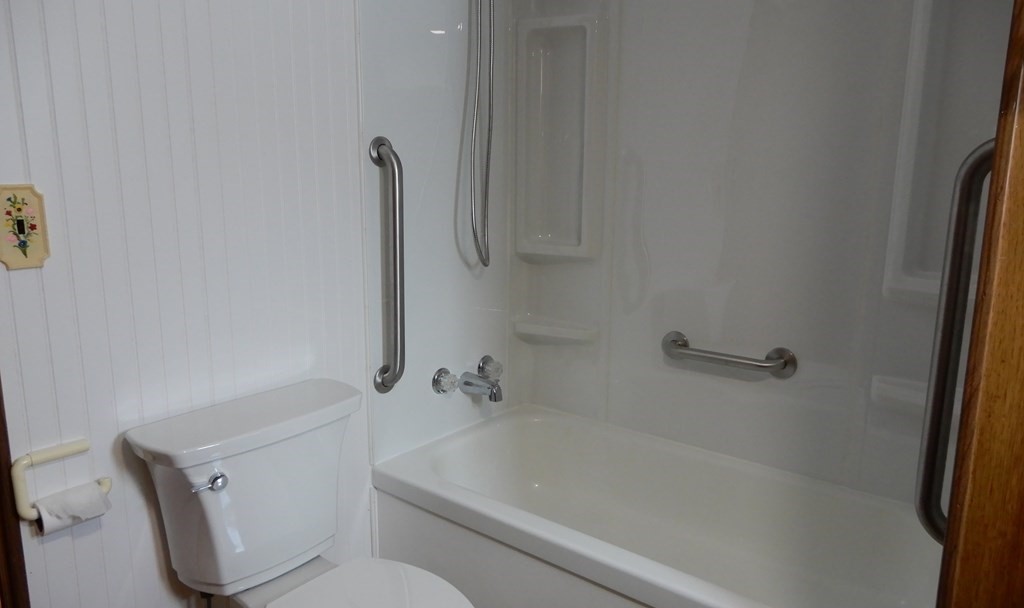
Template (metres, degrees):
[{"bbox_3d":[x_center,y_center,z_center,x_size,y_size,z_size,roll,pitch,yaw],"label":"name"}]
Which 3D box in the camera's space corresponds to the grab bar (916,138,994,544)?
[{"bbox_3d":[0.673,0.071,1.057,0.075,0.692,0.080,9,13,38],"label":"grab bar"}]

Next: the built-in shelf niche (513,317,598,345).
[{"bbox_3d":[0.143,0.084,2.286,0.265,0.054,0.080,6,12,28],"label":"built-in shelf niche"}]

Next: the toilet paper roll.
[{"bbox_3d":[-0.825,0.385,1.339,0.060,0.060,0.110,9,13,38],"label":"toilet paper roll"}]

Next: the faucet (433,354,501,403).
[{"bbox_3d":[-0.093,0.242,2.155,0.148,0.112,0.276,9,13,38],"label":"faucet"}]

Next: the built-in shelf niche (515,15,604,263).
[{"bbox_3d":[0.148,-0.497,2.184,0.267,0.722,0.085,6,12,28],"label":"built-in shelf niche"}]

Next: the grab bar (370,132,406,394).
[{"bbox_3d":[-0.316,-0.089,1.872,0.076,0.690,0.080,9,13,38],"label":"grab bar"}]

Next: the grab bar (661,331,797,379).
[{"bbox_3d":[0.570,0.144,1.938,0.388,0.084,0.073,9,13,38],"label":"grab bar"}]

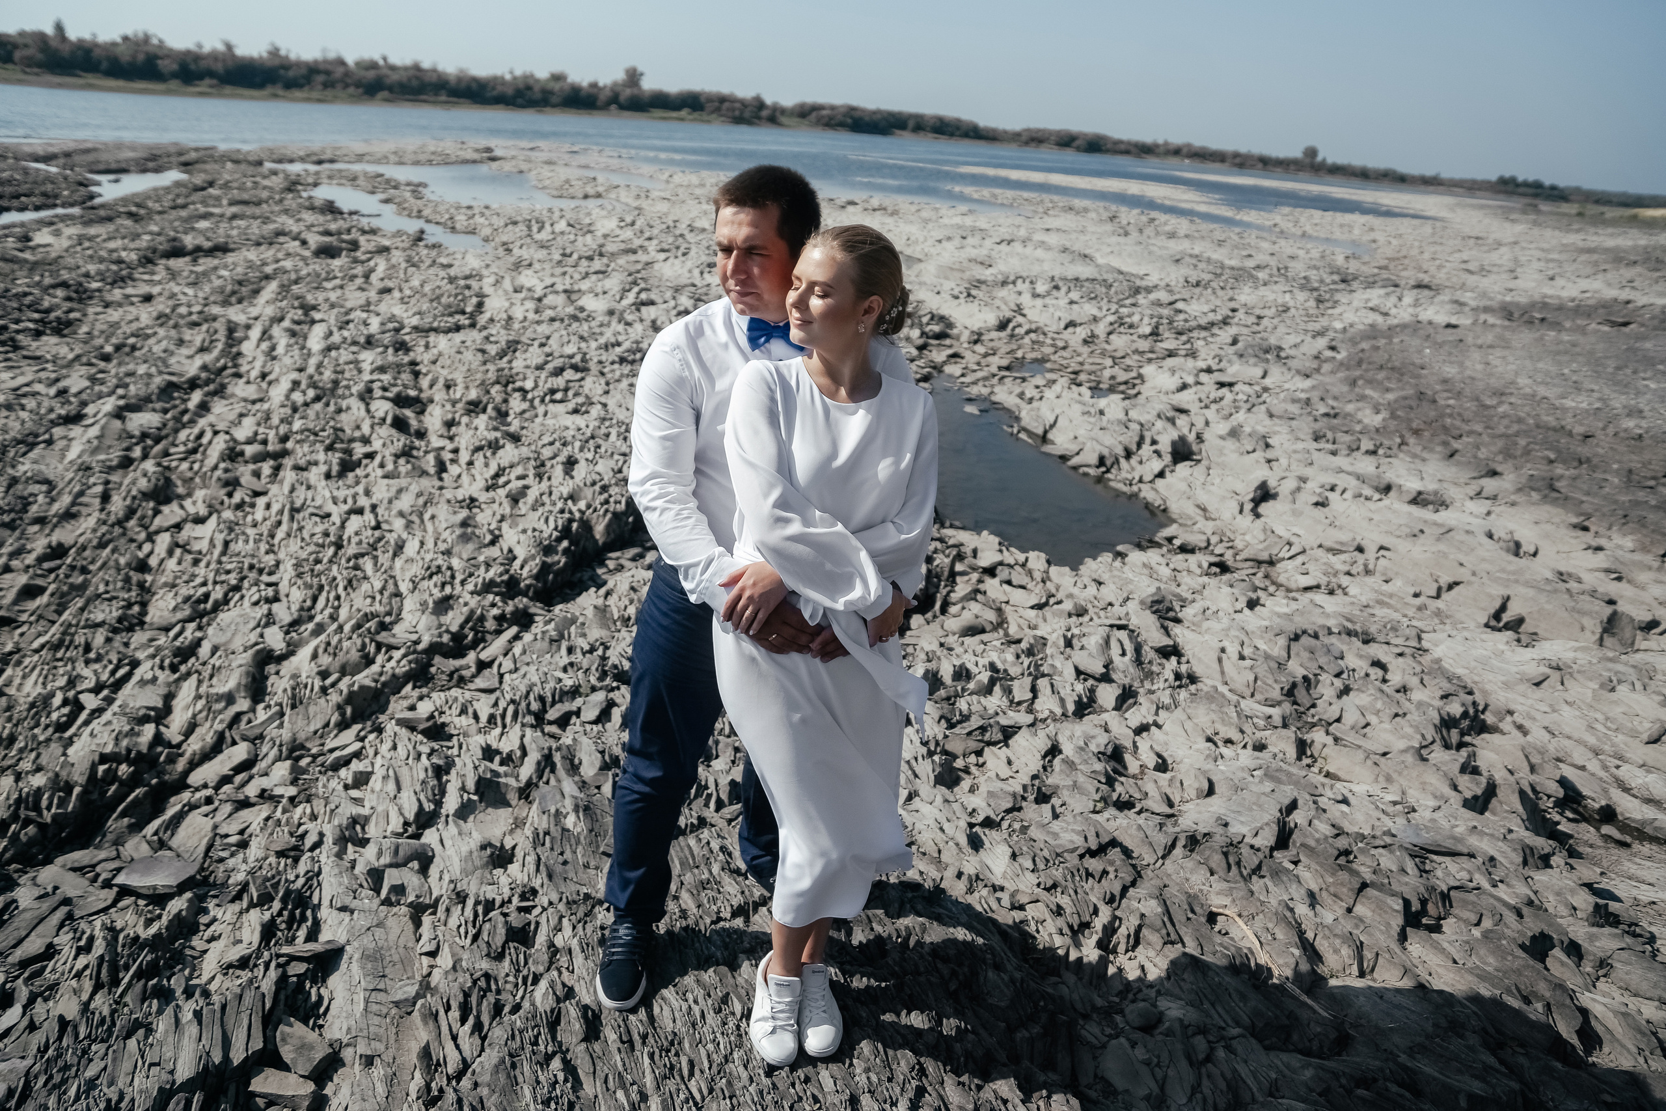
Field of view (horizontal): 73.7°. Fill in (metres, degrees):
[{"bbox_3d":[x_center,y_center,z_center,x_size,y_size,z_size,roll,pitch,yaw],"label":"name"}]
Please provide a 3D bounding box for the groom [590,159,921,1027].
[{"bbox_3d":[-0.158,0.124,2.355,0.600,1.780,0.520,2,21,-7],"label":"groom"}]

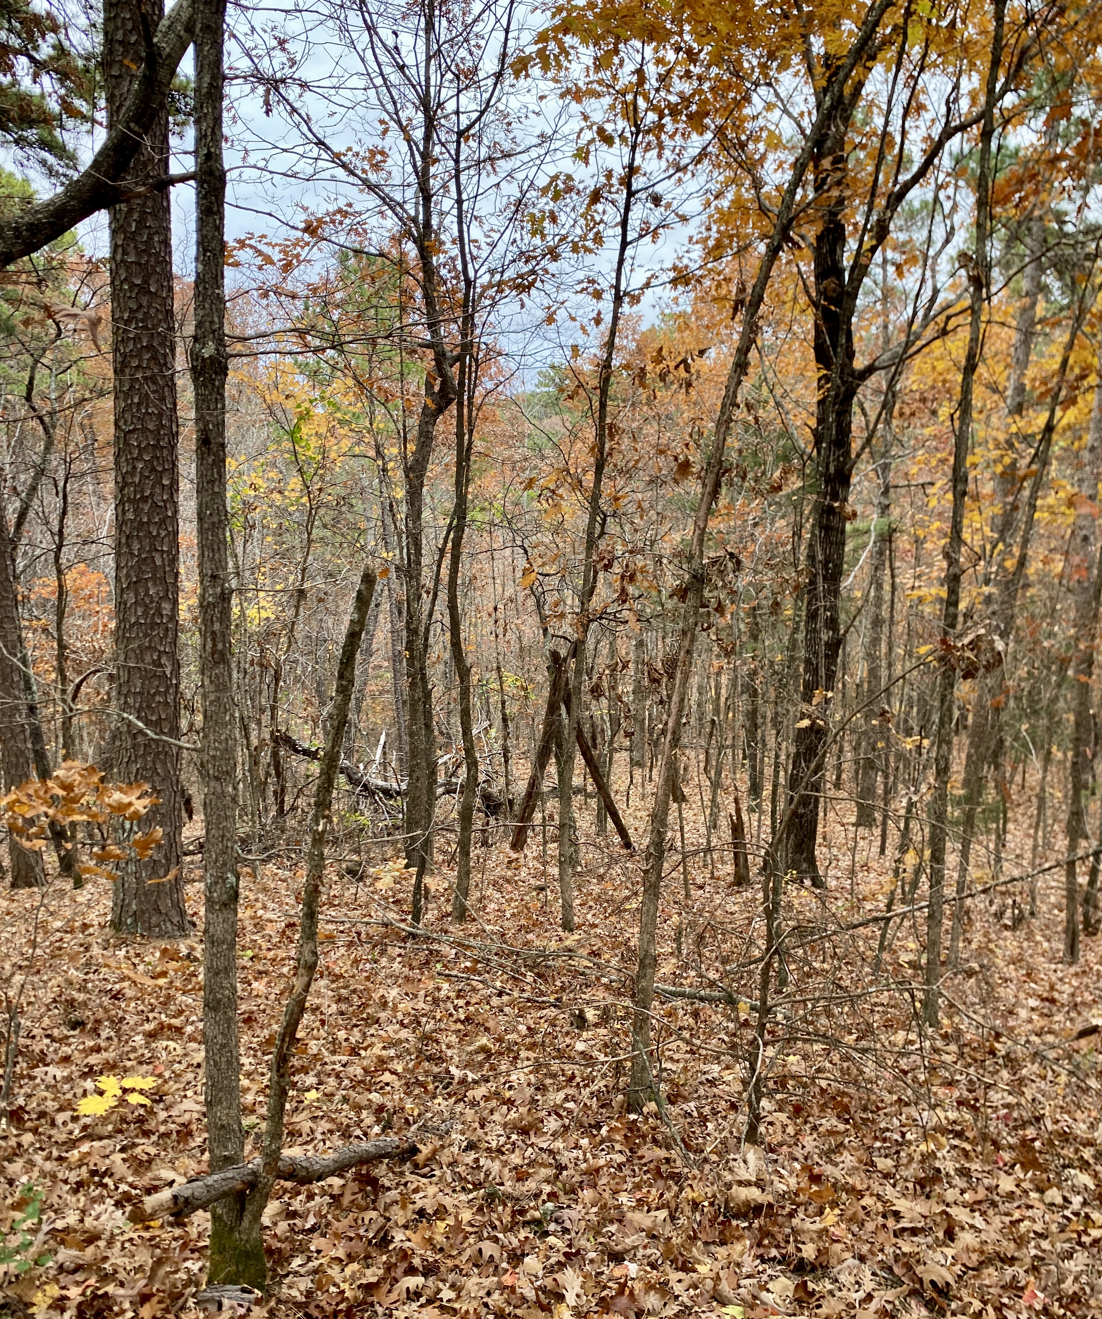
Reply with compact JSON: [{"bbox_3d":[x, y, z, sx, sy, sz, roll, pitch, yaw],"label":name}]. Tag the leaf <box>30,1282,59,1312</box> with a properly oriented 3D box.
[{"bbox_3d":[-1.086,1.368,2.364,0.053,0.020,0.086,6,11,13],"label":"leaf"}]

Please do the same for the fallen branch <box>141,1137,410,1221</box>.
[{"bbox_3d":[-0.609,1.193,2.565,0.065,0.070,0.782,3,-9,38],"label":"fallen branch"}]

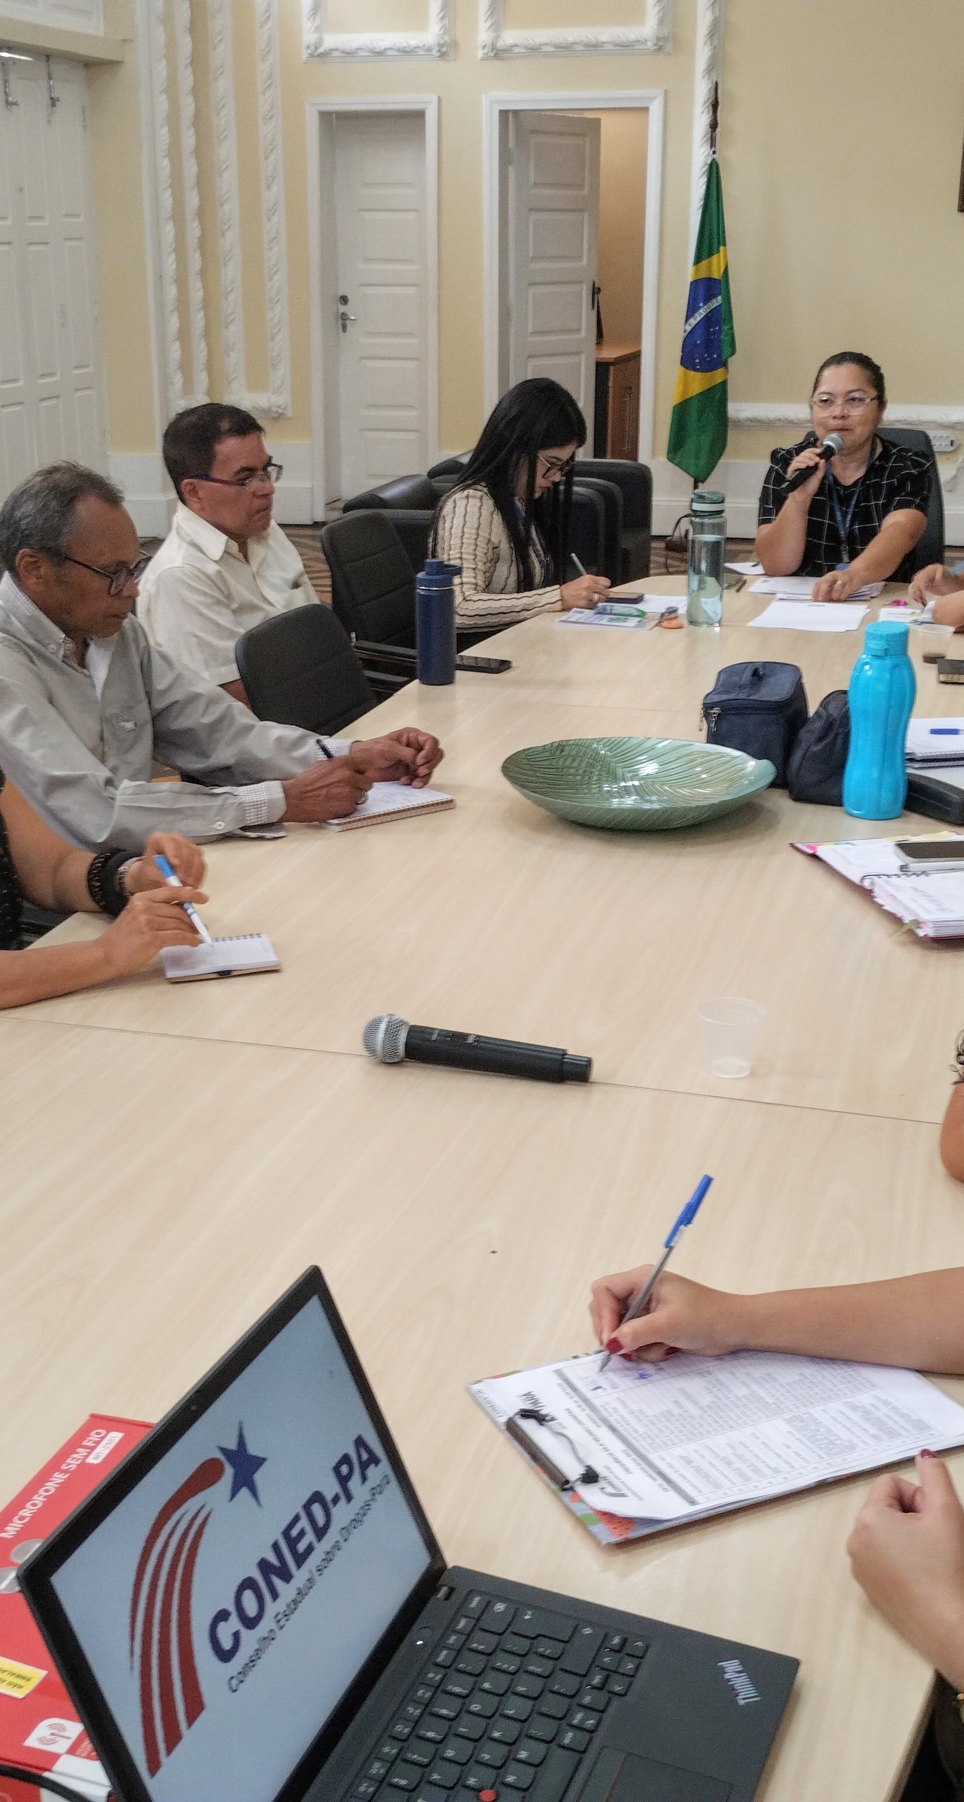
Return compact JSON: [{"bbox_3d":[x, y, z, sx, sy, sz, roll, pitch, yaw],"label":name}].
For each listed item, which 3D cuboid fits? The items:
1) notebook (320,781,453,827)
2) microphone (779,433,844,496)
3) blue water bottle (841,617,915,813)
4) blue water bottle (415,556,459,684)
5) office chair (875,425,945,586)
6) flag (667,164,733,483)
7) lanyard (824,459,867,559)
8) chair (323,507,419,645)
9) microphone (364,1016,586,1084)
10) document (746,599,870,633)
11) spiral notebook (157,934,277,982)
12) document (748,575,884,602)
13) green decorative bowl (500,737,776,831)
[{"bbox_3d":[-0.167,-0.140,2.857,0.216,0.016,0.150,-15,24,-38],"label":"notebook"},{"bbox_3d":[0.828,-1.095,4.873,0.245,0.053,0.053,-46,18,-31],"label":"microphone"},{"bbox_3d":[0.577,-0.261,2.808,0.097,0.276,0.097,0,19,0],"label":"blue water bottle"},{"bbox_3d":[-0.086,-0.545,3.774,0.085,0.237,0.082,0,19,0],"label":"blue water bottle"},{"bbox_3d":[1.028,-0.715,5.266,0.600,1.060,0.640,5,19,15],"label":"office chair"},{"bbox_3d":[1.103,-2.909,9.787,0.350,1.593,0.230,4,19,11],"label":"flag"},{"bbox_3d":[0.957,-1.027,5.110,0.115,0.265,0.090,4,19,12],"label":"lanyard"},{"bbox_3d":[-0.030,-0.396,4.519,0.620,0.930,0.580,7,20,20],"label":"chair"},{"bbox_3d":[-0.006,0.155,1.979,0.237,0.051,0.051,6,20,16],"label":"microphone"},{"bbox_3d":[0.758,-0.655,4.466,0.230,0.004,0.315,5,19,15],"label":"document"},{"bbox_3d":[-0.305,0.068,2.245,0.128,0.010,0.112,-5,19,-15],"label":"spiral notebook"},{"bbox_3d":[0.810,-0.750,4.661,0.310,0.006,0.260,4,19,11],"label":"document"},{"bbox_3d":[0.226,-0.166,2.925,0.410,0.068,0.390,0,19,0],"label":"green decorative bowl"}]

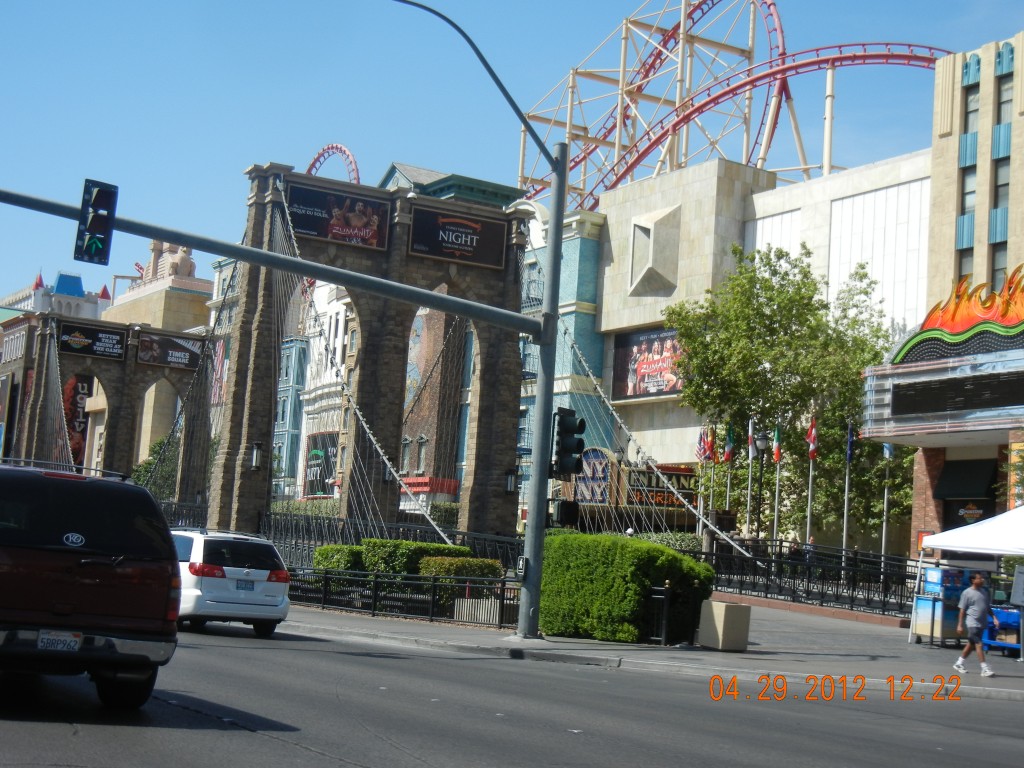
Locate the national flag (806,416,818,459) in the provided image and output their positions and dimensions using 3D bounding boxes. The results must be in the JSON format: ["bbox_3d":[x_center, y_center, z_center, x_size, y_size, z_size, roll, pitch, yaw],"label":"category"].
[{"bbox_3d":[10.287,1.855,52.742,0.420,1.539,0.300,5,-7,-10],"label":"national flag"}]

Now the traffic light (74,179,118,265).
[{"bbox_3d":[-6.359,-2.446,23.582,0.540,1.250,0.360,10,-9,-33],"label":"traffic light"}]

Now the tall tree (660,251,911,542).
[{"bbox_3d":[10.592,1.336,59.354,9.904,13.396,8.500,3,-7,10],"label":"tall tree"}]

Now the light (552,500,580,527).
[{"bbox_3d":[0.951,2.259,26.831,0.450,0.460,0.300,10,-9,-42],"label":"light"}]

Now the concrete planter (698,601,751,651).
[{"bbox_3d":[3.760,4.301,27.213,0.610,0.800,0.610,8,-8,-31],"label":"concrete planter"}]

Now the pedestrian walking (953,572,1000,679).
[{"bbox_3d":[7.546,3.847,24.983,0.620,1.690,0.550,0,-8,30],"label":"pedestrian walking"}]

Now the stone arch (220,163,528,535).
[{"bbox_3d":[-5.015,-0.243,57.398,10.700,14.100,3.400,7,-8,-26],"label":"stone arch"}]

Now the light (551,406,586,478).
[{"bbox_3d":[1.000,1.061,26.975,0.420,1.240,0.520,0,-8,32],"label":"light"}]

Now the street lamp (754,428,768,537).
[{"bbox_3d":[8.385,4.320,52.430,0.450,5.500,0.450,8,-8,-28],"label":"street lamp"}]

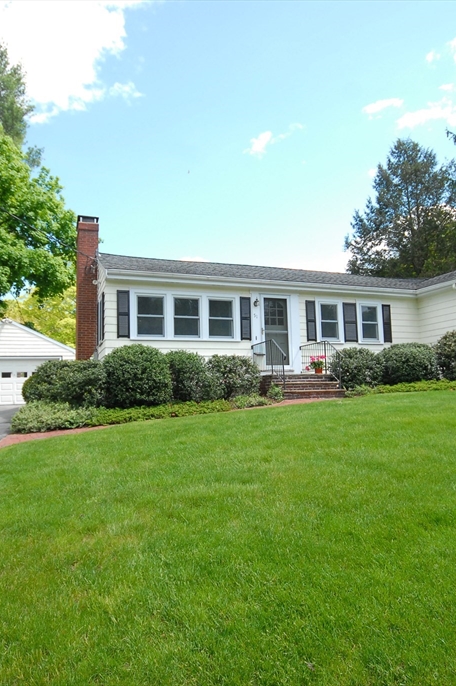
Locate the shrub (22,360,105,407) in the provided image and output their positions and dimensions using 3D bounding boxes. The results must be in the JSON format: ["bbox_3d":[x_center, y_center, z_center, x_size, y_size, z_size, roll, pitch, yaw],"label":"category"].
[{"bbox_3d":[-3.475,0.908,9.231,1.850,1.100,1.600,1,-6,-19],"label":"shrub"}]

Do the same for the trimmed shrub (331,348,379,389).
[{"bbox_3d":[3.449,0.713,11.585,1.380,1.180,1.350,1,-6,-19],"label":"trimmed shrub"}]

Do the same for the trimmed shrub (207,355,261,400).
[{"bbox_3d":[0.137,0.850,10.633,1.250,1.131,1.200,-1,-6,0],"label":"trimmed shrub"}]

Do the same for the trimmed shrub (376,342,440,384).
[{"bbox_3d":[5.102,0.625,12.164,1.800,1.250,1.650,1,-6,-19],"label":"trimmed shrub"}]

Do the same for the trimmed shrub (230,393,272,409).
[{"bbox_3d":[0.502,1.278,9.539,0.880,0.343,0.700,1,-6,-20],"label":"trimmed shrub"}]

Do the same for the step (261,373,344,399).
[{"bbox_3d":[1.769,1.133,11.044,1.660,0.570,1.980,1,-6,-19],"label":"step"}]

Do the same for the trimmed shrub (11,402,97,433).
[{"bbox_3d":[-3.367,1.423,8.246,1.500,0.544,1.100,1,-6,-20],"label":"trimmed shrub"}]

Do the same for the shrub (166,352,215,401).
[{"bbox_3d":[-0.948,0.794,10.252,1.200,1.233,1.200,1,-6,-20],"label":"shrub"}]

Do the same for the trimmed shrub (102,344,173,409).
[{"bbox_3d":[-2.055,0.746,9.701,1.500,1.432,1.450,1,-6,-20],"label":"trimmed shrub"}]

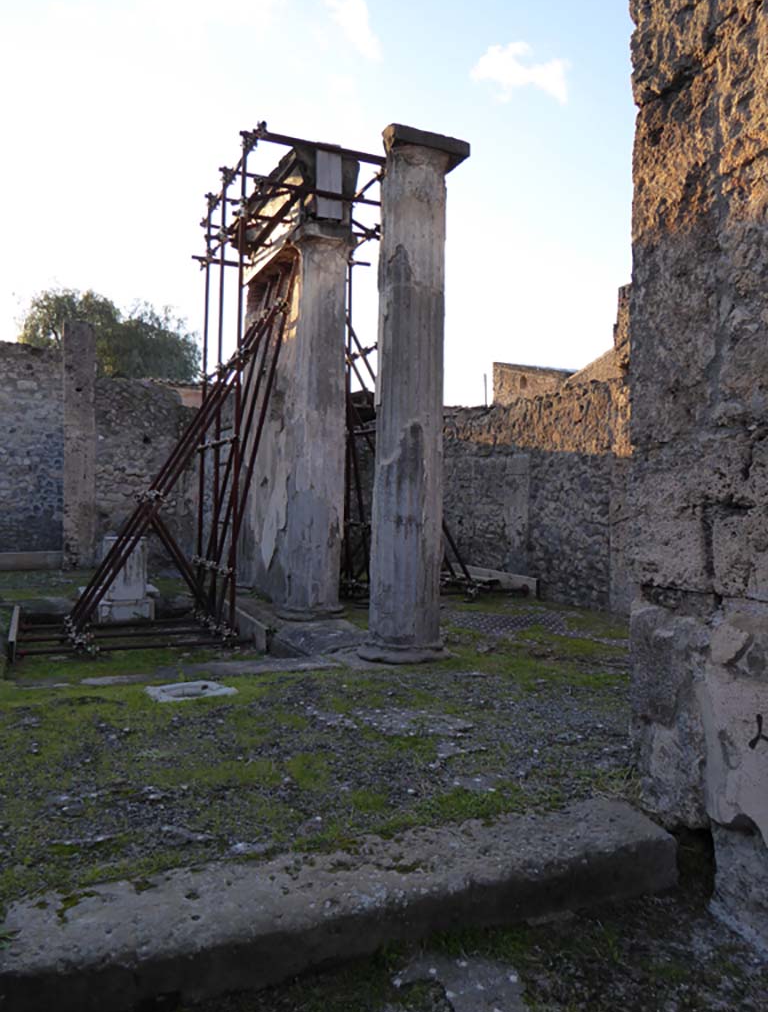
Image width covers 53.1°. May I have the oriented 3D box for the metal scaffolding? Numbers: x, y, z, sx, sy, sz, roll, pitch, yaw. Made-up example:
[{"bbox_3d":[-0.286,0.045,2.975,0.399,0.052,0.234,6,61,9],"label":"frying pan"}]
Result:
[{"bbox_3d":[-1.186,-1.309,9.025,5.580,5.480,2.200,1,-1,-27],"label":"metal scaffolding"}]

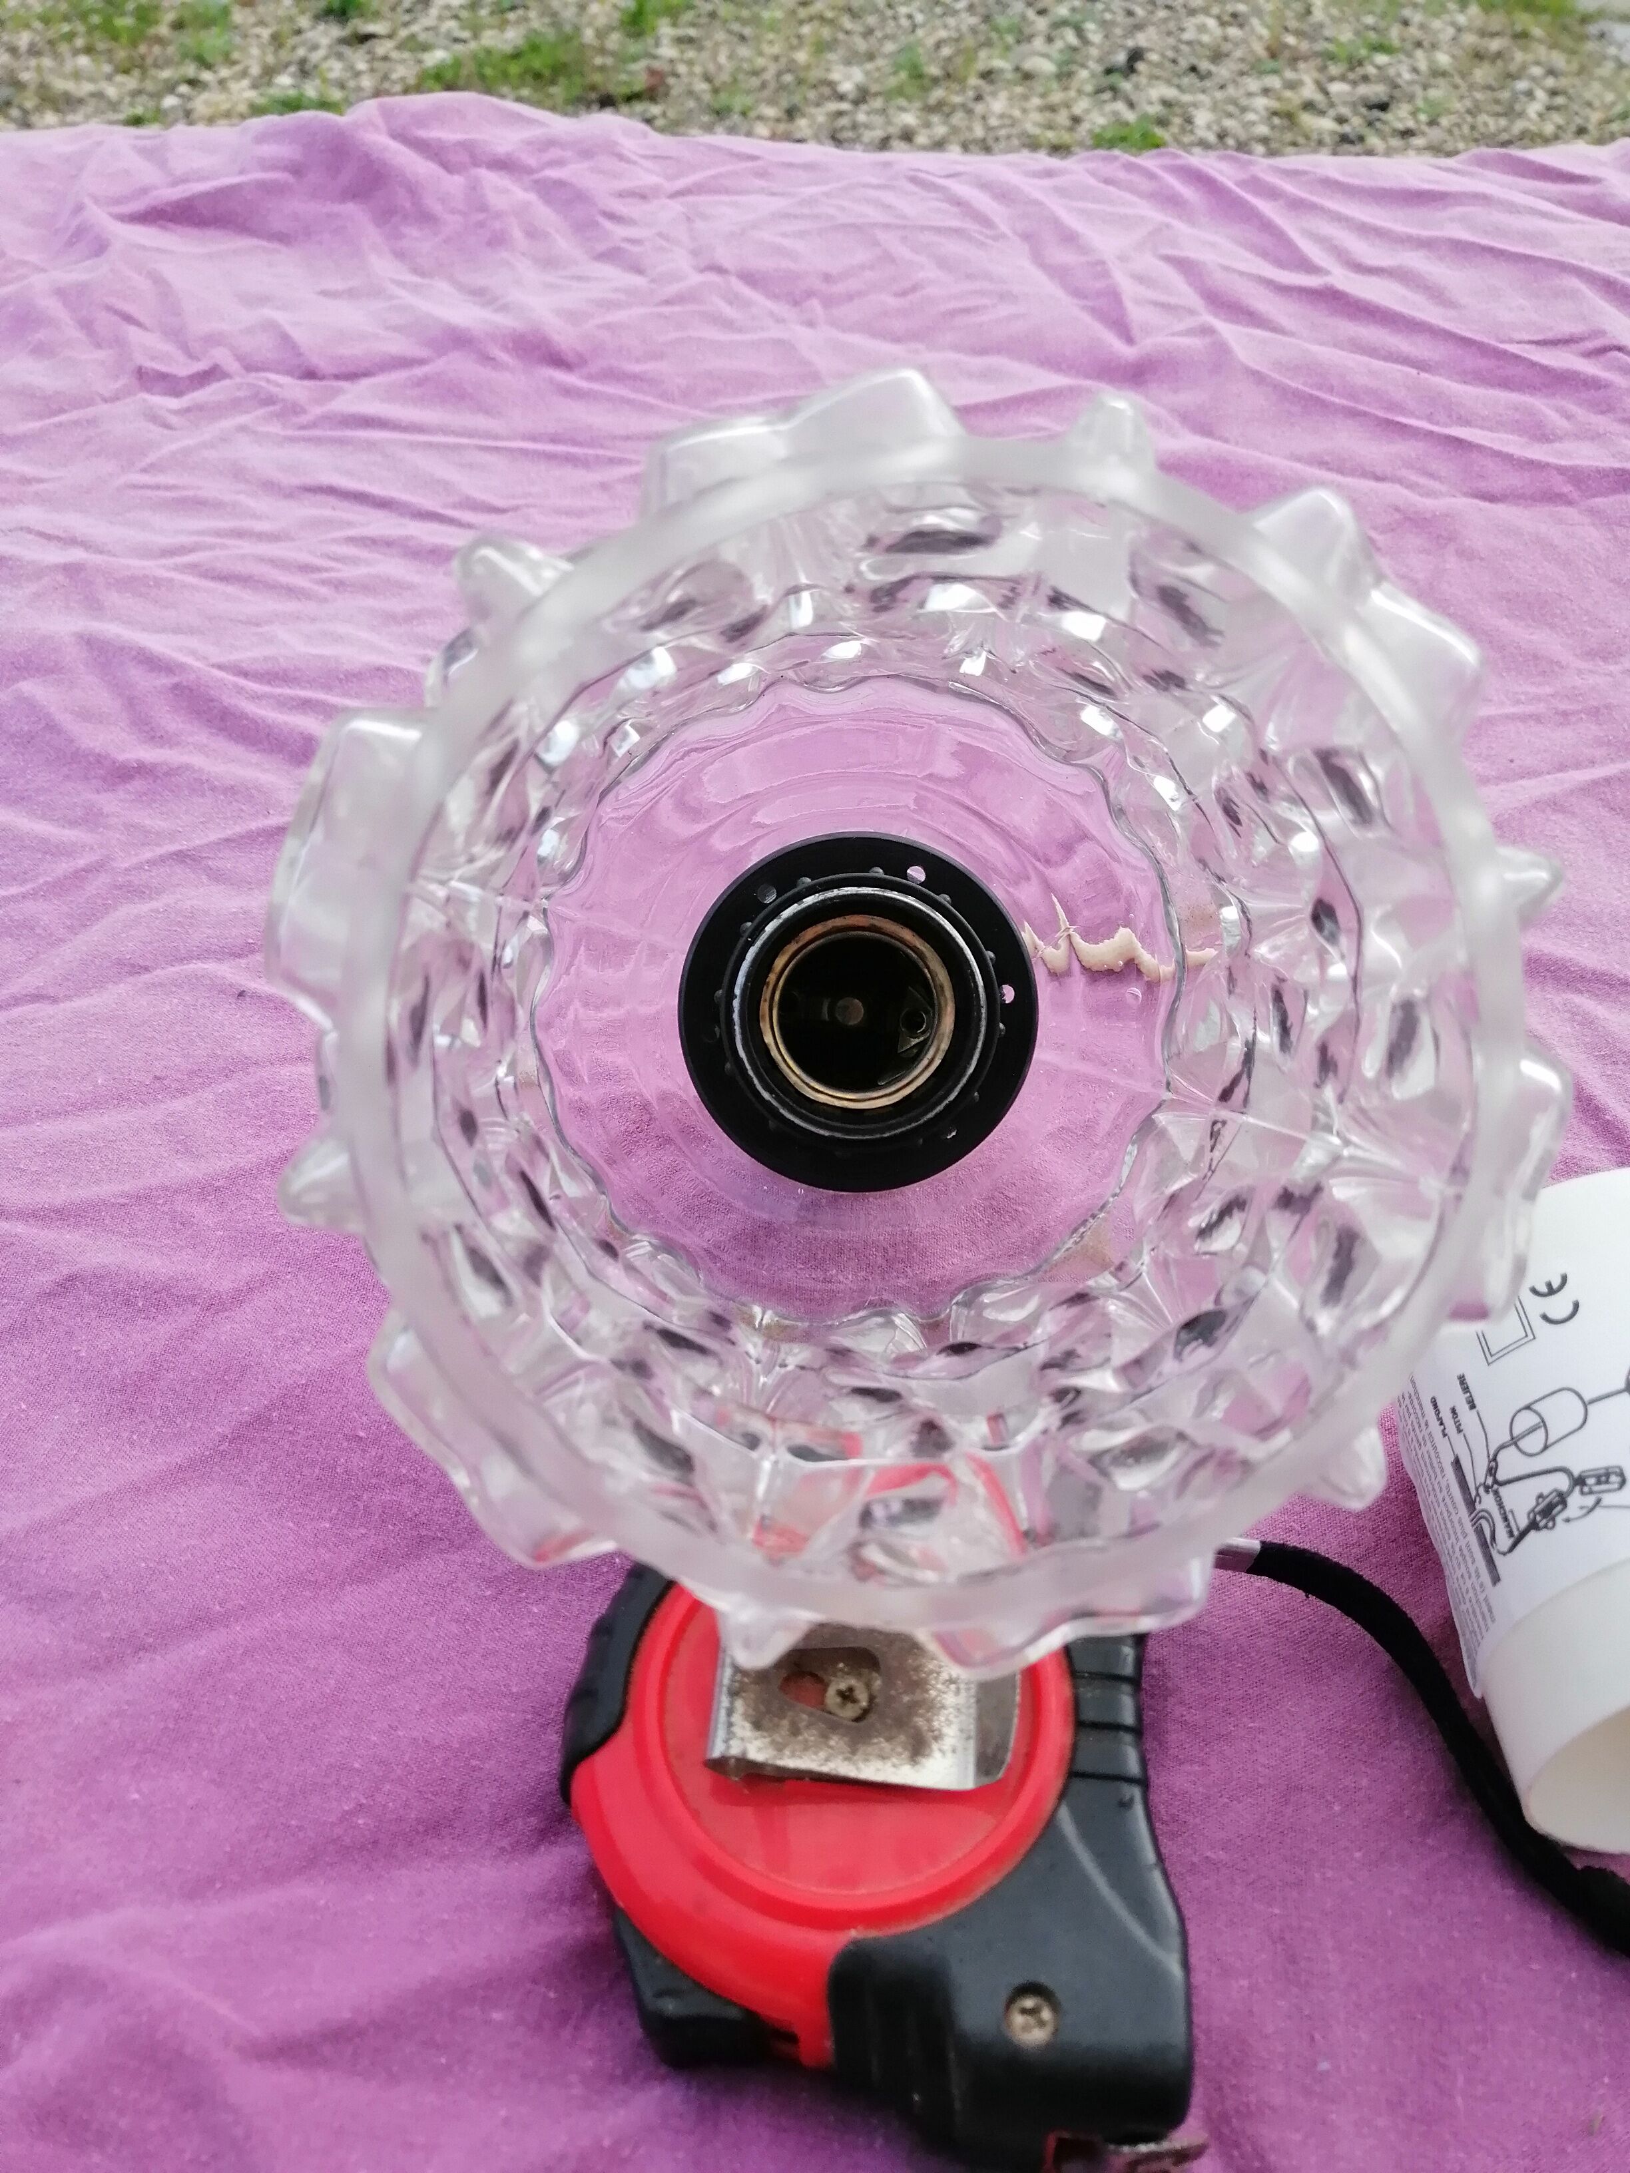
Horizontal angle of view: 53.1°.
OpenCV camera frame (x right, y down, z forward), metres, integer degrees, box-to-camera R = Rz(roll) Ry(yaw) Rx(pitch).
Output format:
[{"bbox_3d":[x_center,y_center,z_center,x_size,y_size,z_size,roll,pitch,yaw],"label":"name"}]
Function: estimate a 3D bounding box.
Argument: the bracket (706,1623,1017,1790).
[{"bbox_3d":[0.006,0.072,0.196,0.036,0.006,0.022,2,46,6],"label":"bracket"}]

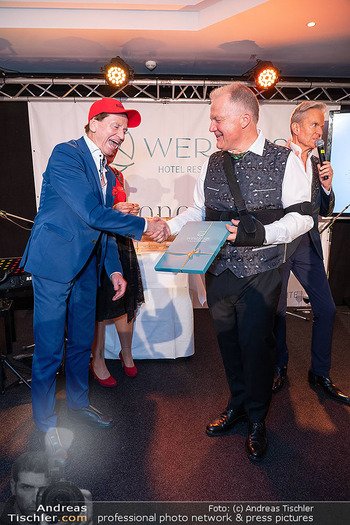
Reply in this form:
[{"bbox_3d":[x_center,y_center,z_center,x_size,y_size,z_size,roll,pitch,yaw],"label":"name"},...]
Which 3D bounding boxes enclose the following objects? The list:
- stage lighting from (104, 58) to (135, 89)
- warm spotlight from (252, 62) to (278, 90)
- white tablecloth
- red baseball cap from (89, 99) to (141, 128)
[{"bbox_3d":[-0.537,-1.781,3.256,0.270,0.240,0.230,-1,51,-1],"label":"stage lighting"},{"bbox_3d":[0.834,-1.760,3.261,0.250,0.240,0.230,-2,51,-7],"label":"warm spotlight"},{"bbox_3d":[-0.268,0.295,2.993,0.820,0.750,0.740,-1,11,-2],"label":"white tablecloth"},{"bbox_3d":[-0.289,-0.708,1.643,0.265,0.130,0.175,0,2,25],"label":"red baseball cap"}]

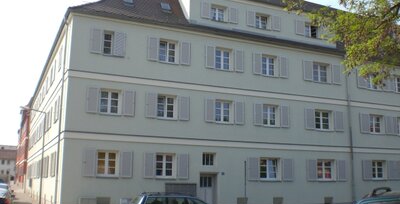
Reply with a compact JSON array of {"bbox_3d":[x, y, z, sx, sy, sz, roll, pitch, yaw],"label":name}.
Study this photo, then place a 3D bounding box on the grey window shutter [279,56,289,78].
[{"bbox_3d":[5.110,-2.135,26.723,0.592,1.290,0.050,5,-12,-24],"label":"grey window shutter"}]

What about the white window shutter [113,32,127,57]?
[{"bbox_3d":[-4.136,-2.945,22.689,0.650,1.330,0.050,5,-12,-24],"label":"white window shutter"}]

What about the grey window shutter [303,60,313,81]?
[{"bbox_3d":[7.013,-2.033,28.449,0.720,1.360,0.050,5,-13,-23],"label":"grey window shutter"}]

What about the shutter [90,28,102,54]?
[{"bbox_3d":[-5.456,-3.208,23.137,0.620,1.360,0.050,5,-13,-23],"label":"shutter"}]

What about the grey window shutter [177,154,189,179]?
[{"bbox_3d":[-0.836,3.364,22.924,0.550,1.275,0.050,5,-12,-24],"label":"grey window shutter"}]

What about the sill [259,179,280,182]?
[{"bbox_3d":[4.117,4.603,25.780,1.450,0.110,0.200,5,-13,-23],"label":"sill"}]

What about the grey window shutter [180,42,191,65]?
[{"bbox_3d":[-0.777,-2.692,24.143,0.587,1.280,0.050,5,-12,-24],"label":"grey window shutter"}]

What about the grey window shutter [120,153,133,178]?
[{"bbox_3d":[-3.626,3.093,21.703,0.605,1.255,0.050,5,-12,-24],"label":"grey window shutter"}]

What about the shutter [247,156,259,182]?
[{"bbox_3d":[3.010,3.737,24.608,0.760,1.280,0.050,5,-12,-24],"label":"shutter"}]

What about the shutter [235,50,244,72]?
[{"bbox_3d":[2.292,-2.371,25.517,0.610,1.370,0.050,5,-12,-24],"label":"shutter"}]

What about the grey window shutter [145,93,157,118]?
[{"bbox_3d":[-2.628,0.169,23.706,0.620,1.360,0.050,5,-13,-23],"label":"grey window shutter"}]

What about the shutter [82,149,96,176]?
[{"bbox_3d":[-5.271,2.929,20.984,0.630,1.255,0.050,5,-12,-24],"label":"shutter"}]

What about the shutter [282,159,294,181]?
[{"bbox_3d":[5.150,3.977,25.551,0.770,1.280,0.050,5,-12,-24],"label":"shutter"}]

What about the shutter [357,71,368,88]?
[{"bbox_3d":[10.843,-1.540,29.265,0.930,1.320,0.050,5,-12,-24],"label":"shutter"}]

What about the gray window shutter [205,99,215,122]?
[{"bbox_3d":[0.578,0.490,24.158,0.620,1.330,0.050,5,-12,-24],"label":"gray window shutter"}]

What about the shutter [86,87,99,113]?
[{"bbox_3d":[-5.248,-0.113,21.593,0.600,1.250,0.050,5,-12,-24],"label":"shutter"}]

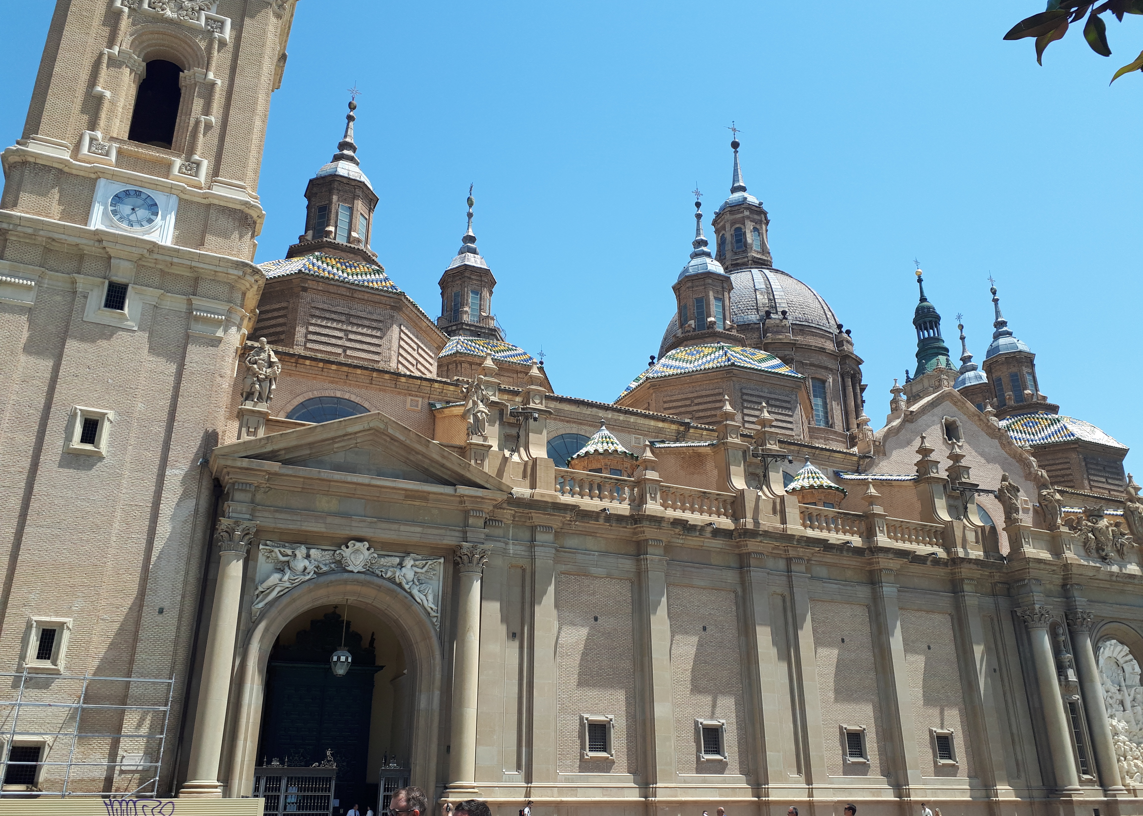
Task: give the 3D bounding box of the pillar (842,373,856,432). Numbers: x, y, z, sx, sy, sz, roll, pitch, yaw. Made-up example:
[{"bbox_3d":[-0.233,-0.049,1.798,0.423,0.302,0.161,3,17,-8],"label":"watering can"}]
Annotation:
[{"bbox_3d":[28.473,-0.677,91.361,0.950,7.000,0.950,10,-25,-22],"label":"pillar"}]

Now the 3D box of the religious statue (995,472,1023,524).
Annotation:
[{"bbox_3d":[28.165,5.834,57.813,1.500,3.400,1.250,10,-25,-22],"label":"religious statue"}]

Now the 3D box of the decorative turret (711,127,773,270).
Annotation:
[{"bbox_3d":[21.027,-26.371,111.523,6.900,22.200,6.900,10,-25,-22],"label":"decorative turret"}]

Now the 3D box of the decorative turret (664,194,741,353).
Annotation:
[{"bbox_3d":[11.273,-11.296,76.696,6.700,17.000,6.700,10,-25,-22],"label":"decorative turret"}]

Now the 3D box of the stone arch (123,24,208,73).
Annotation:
[{"bbox_3d":[-20.106,-18.118,44.346,3.850,2.300,1.100,10,-25,-22],"label":"stone arch"}]

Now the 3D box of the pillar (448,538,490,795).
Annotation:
[{"bbox_3d":[-4.406,10.708,37.813,1.550,10.150,1.550,10,-25,-22],"label":"pillar"}]

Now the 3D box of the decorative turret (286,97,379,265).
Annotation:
[{"bbox_3d":[-16.654,-16.161,65.306,6.700,16.700,6.700,10,-25,-22],"label":"decorative turret"}]

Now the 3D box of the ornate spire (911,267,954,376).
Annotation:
[{"bbox_3d":[65.186,-16.183,163.894,7.000,23.300,7.000,10,-25,-22],"label":"ornate spire"}]

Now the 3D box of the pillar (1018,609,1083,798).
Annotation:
[{"bbox_3d":[27.040,16.387,50.551,1.600,10.200,1.600,10,-25,-22],"label":"pillar"}]

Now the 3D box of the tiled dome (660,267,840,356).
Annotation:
[{"bbox_3d":[20.973,-10.666,104.759,20.600,12.200,20.600,0,-23,0],"label":"tiled dome"}]

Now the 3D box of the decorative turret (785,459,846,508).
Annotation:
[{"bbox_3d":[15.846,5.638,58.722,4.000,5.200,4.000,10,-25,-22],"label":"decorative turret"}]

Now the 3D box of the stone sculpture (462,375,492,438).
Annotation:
[{"bbox_3d":[-4.682,-0.088,44.456,1.500,3.300,1.250,10,-25,-22],"label":"stone sculpture"}]

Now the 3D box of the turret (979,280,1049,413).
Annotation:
[{"bbox_3d":[45.194,-6.444,92.877,5.400,16.200,5.400,10,-25,-22],"label":"turret"}]

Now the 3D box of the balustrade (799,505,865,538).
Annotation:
[{"bbox_3d":[15.109,6.612,51.636,4.900,1.500,0.500,10,-25,-22],"label":"balustrade"}]

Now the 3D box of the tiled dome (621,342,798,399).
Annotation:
[{"bbox_3d":[11.242,-1.662,72.520,15.500,4.000,15.500,10,-25,-22],"label":"tiled dome"}]

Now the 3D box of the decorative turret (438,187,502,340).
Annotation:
[{"bbox_3d":[-10.020,-13.966,88.296,6.400,19.300,6.400,10,-25,-22],"label":"decorative turret"}]

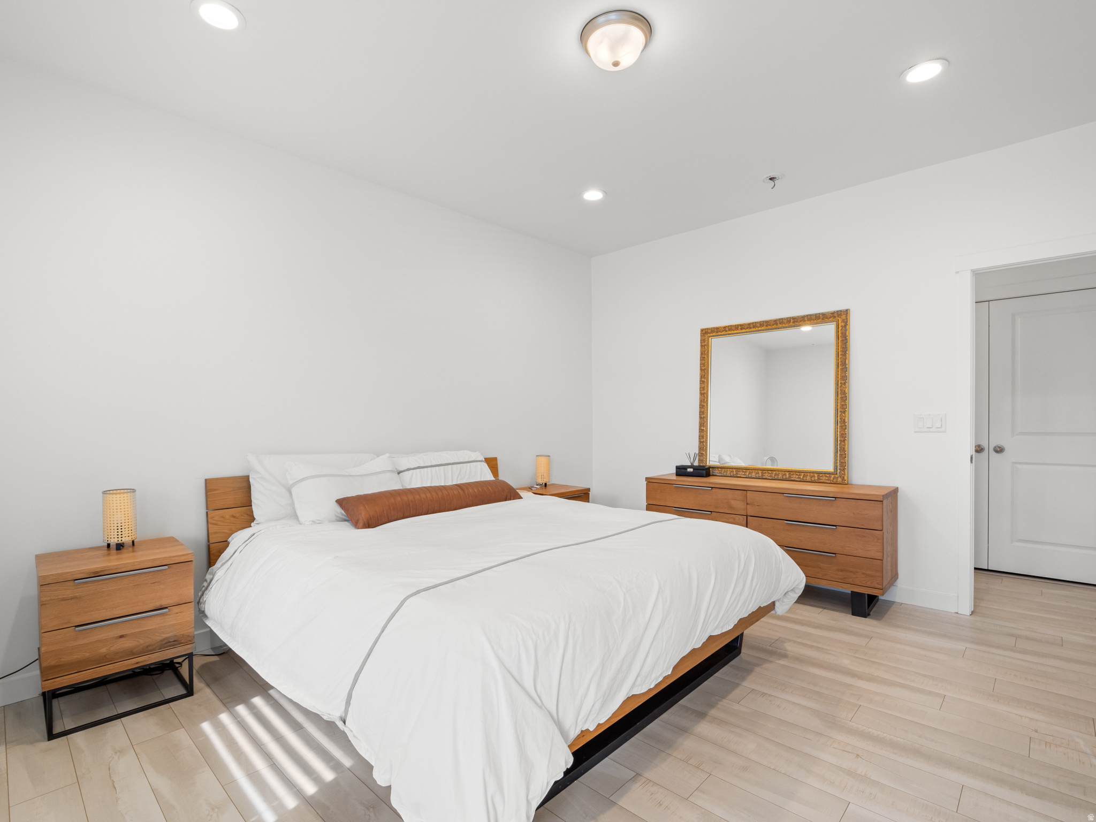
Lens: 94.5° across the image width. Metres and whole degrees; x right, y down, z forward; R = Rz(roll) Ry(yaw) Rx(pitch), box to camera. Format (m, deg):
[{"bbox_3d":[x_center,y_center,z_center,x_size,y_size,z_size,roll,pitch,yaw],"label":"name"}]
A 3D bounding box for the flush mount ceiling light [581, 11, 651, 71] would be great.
[{"bbox_3d":[0.273,-1.438,2.020,0.285,0.120,0.285,0,0,0],"label":"flush mount ceiling light"}]

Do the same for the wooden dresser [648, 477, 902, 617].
[{"bbox_3d":[1.518,0.872,3.655,1.600,0.750,0.440,-1,-1,43],"label":"wooden dresser"}]

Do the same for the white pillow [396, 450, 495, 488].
[{"bbox_3d":[-0.629,0.424,3.176,0.680,0.420,0.170,0,-43,-46],"label":"white pillow"}]

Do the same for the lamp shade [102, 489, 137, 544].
[{"bbox_3d":[-1.983,0.491,2.345,0.120,0.240,0.120,0,-1,-45],"label":"lamp shade"}]

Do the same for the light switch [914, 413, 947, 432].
[{"bbox_3d":[2.362,0.070,3.130,0.163,0.115,0.010,-1,-1,44],"label":"light switch"}]

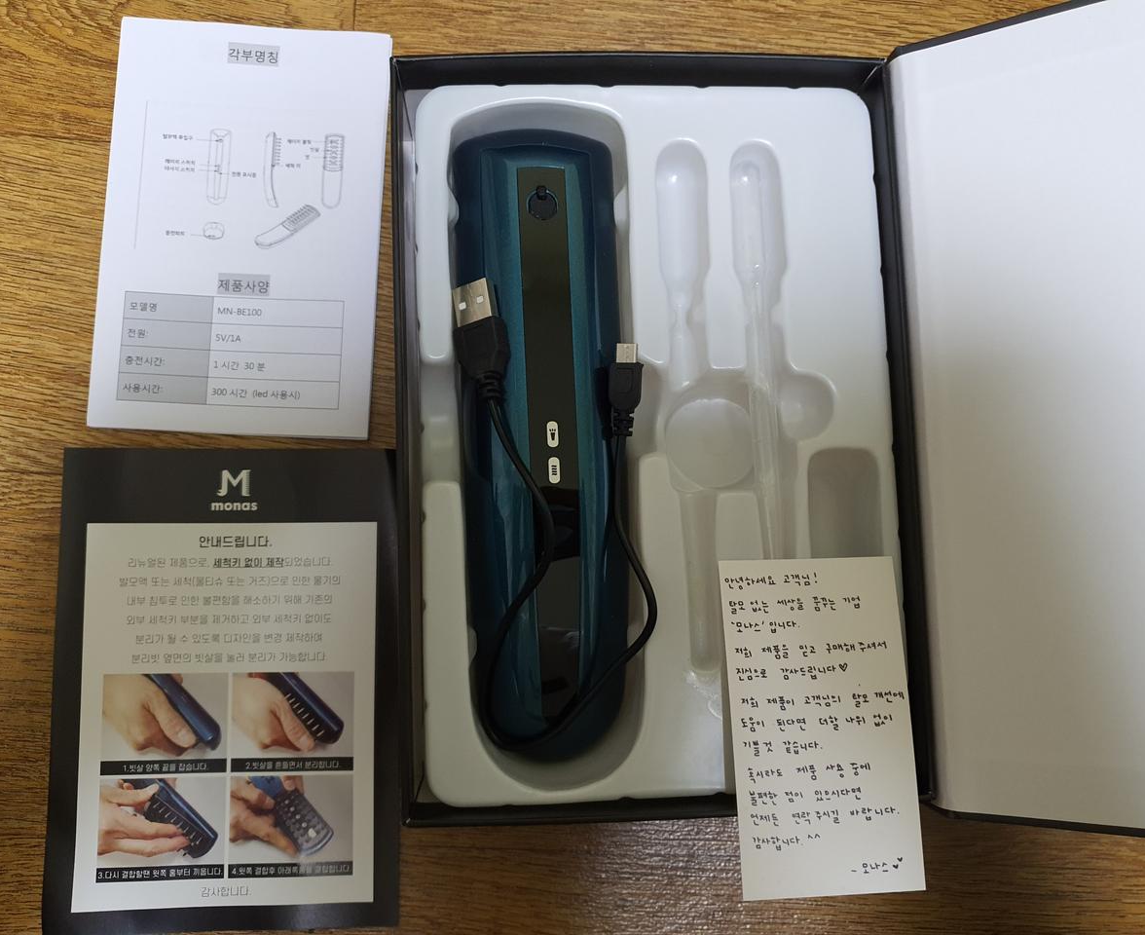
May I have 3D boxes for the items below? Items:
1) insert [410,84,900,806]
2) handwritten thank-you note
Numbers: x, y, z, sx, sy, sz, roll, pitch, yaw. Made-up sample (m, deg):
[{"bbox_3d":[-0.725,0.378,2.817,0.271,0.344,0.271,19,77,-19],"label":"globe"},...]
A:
[{"bbox_3d":[0.022,-0.011,0.289,0.139,0.036,0.209,-1,85,-4],"label":"insert"},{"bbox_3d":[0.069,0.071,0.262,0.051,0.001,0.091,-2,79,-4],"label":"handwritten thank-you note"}]

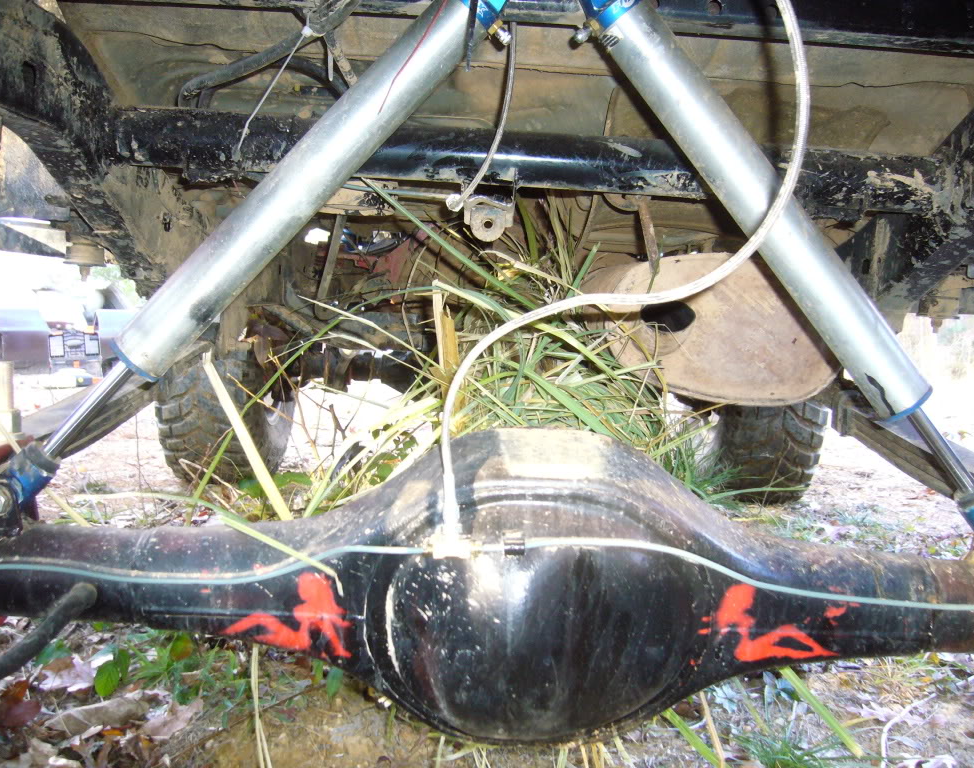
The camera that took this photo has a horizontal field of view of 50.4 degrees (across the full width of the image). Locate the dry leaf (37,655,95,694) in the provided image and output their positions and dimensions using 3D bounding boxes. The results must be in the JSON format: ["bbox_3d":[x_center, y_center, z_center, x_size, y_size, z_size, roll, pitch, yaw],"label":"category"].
[{"bbox_3d":[-0.491,0.339,1.210,0.067,0.025,0.071,1,2,-22],"label":"dry leaf"}]

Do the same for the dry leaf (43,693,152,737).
[{"bbox_3d":[-0.411,0.347,1.090,0.110,0.022,0.055,0,2,-28],"label":"dry leaf"}]

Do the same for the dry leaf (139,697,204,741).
[{"bbox_3d":[-0.327,0.345,1.071,0.063,0.025,0.050,0,2,-25],"label":"dry leaf"}]

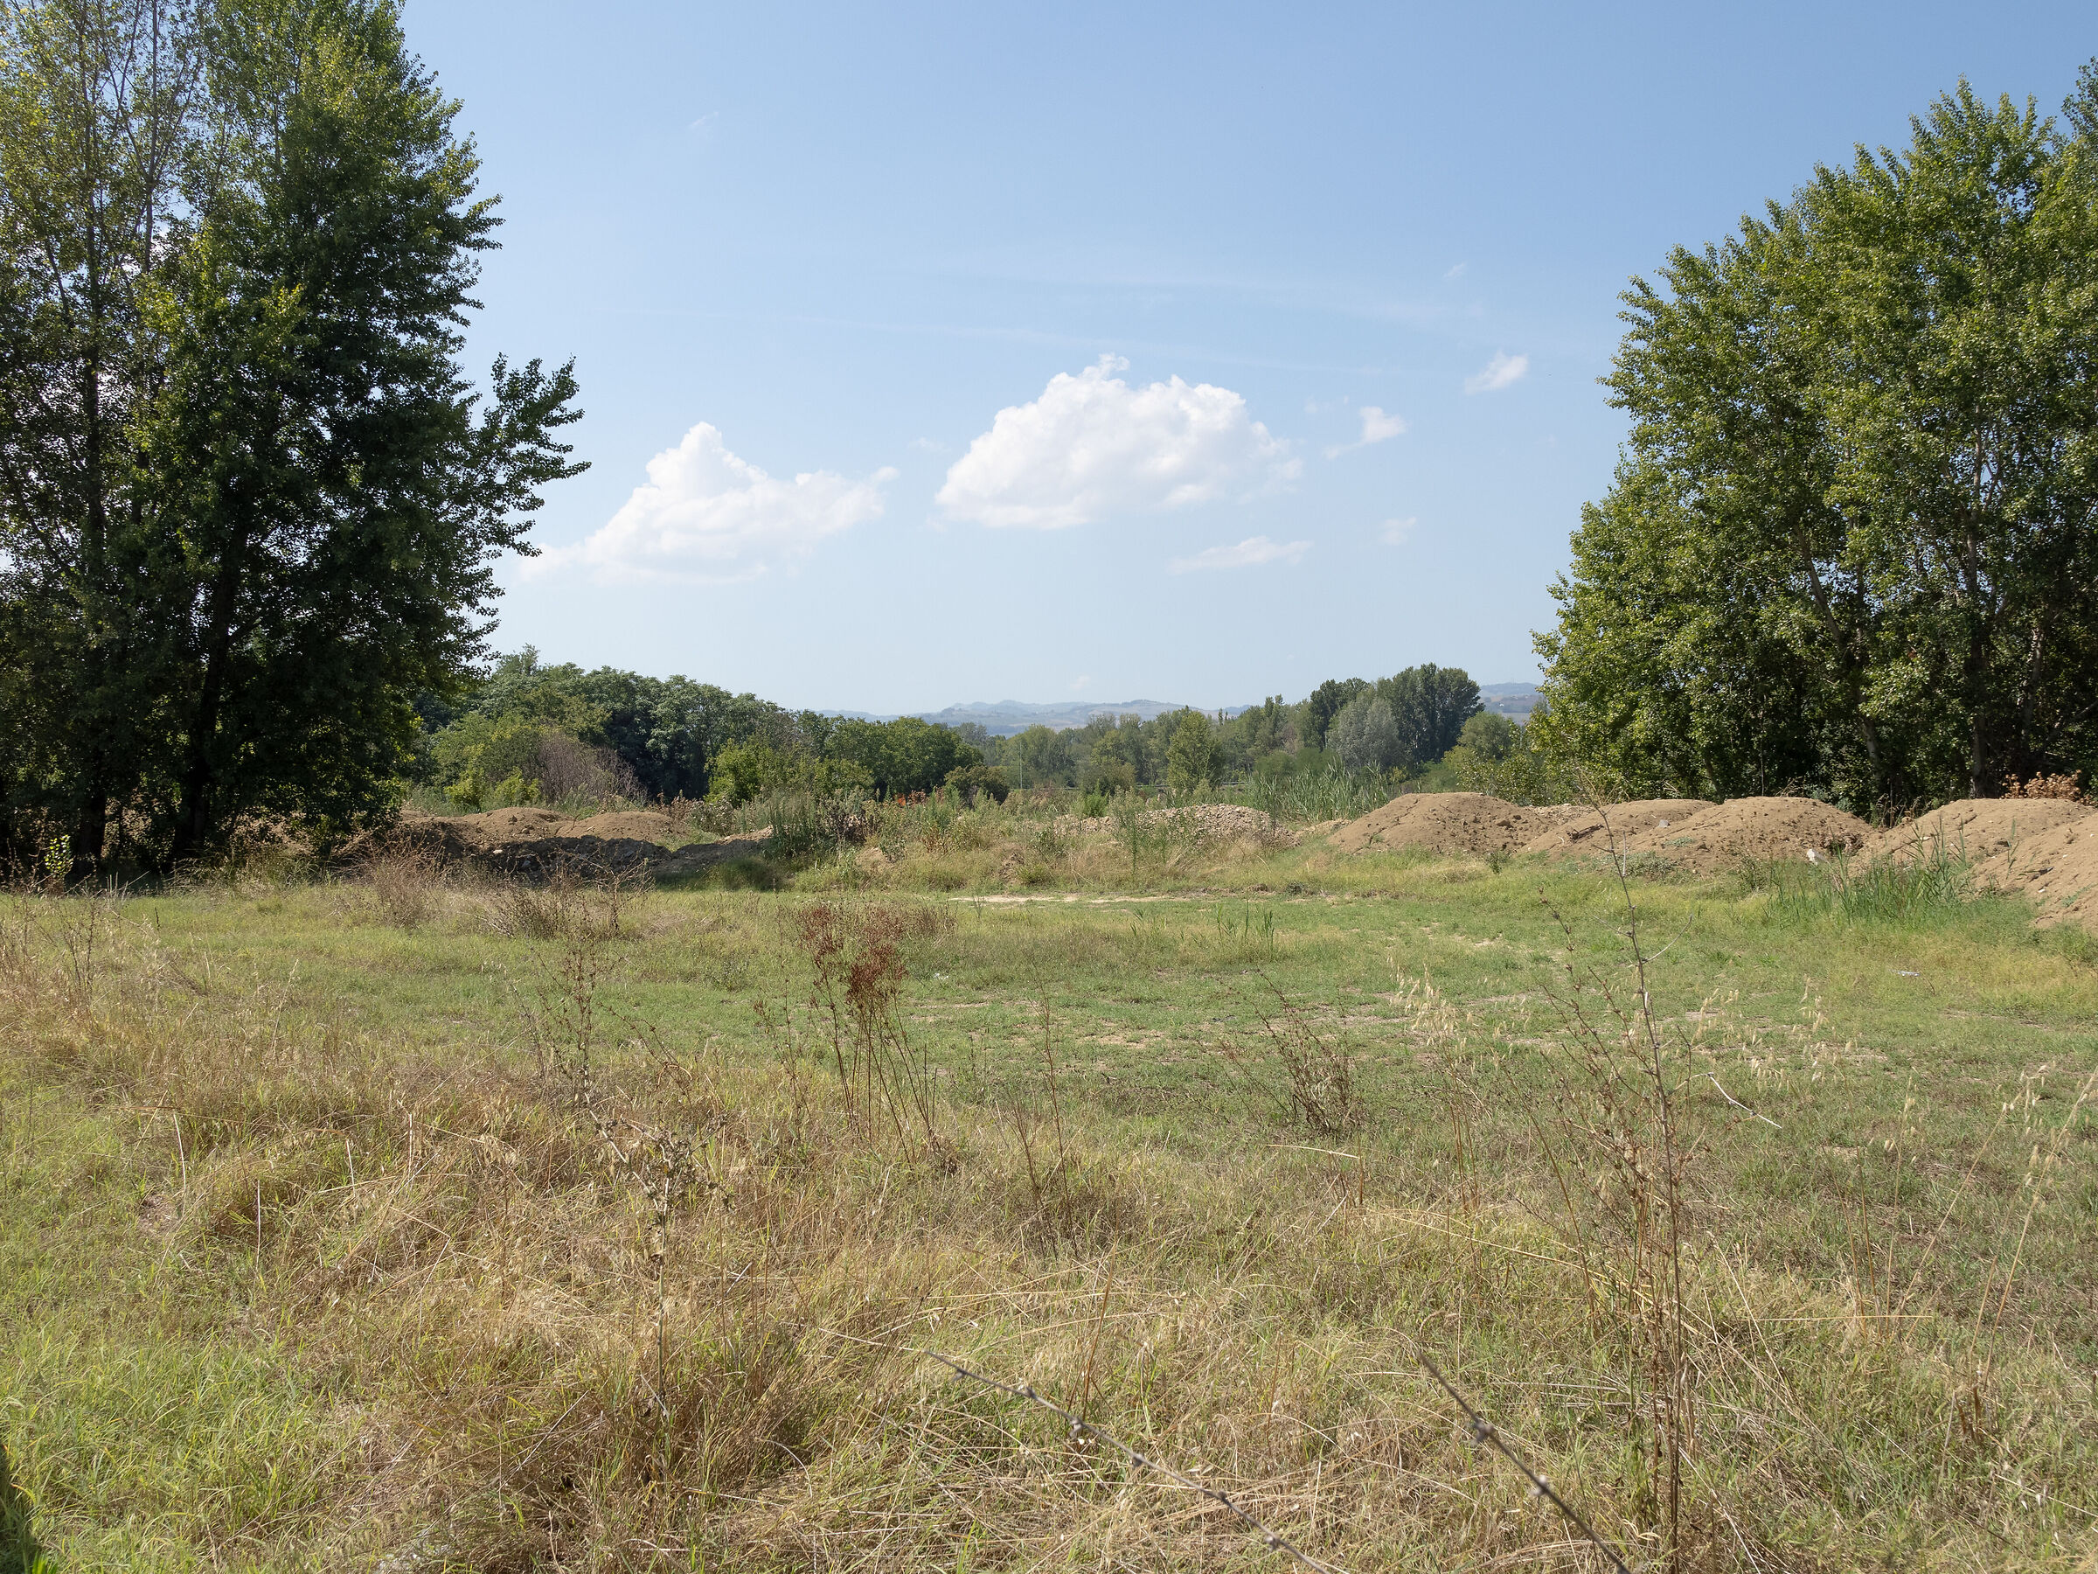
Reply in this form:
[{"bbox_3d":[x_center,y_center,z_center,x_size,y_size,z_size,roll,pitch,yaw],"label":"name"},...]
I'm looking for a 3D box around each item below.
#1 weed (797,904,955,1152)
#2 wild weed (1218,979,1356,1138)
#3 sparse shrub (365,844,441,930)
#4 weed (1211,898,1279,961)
[{"bbox_3d":[-0.710,0.977,8.300,0.610,1.040,0.500,0,1,0],"label":"weed"},{"bbox_3d":[1.018,1.151,8.800,0.580,0.690,0.500,0,1,0],"label":"wild weed"},{"bbox_3d":[-6.339,0.972,20.200,0.750,0.840,0.650,0,1,0],"label":"sparse shrub"},{"bbox_3d":[1.616,1.176,17.000,0.550,0.530,0.500,0,1,0],"label":"weed"}]

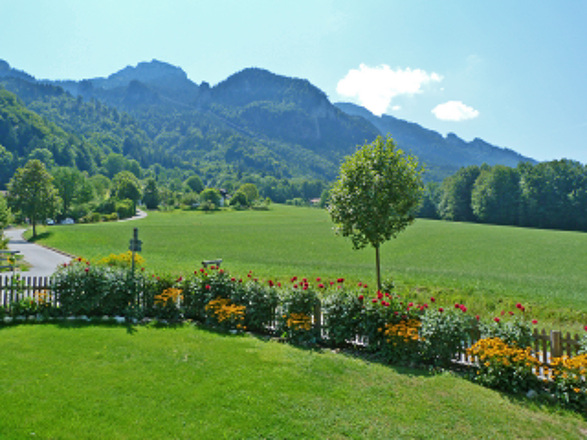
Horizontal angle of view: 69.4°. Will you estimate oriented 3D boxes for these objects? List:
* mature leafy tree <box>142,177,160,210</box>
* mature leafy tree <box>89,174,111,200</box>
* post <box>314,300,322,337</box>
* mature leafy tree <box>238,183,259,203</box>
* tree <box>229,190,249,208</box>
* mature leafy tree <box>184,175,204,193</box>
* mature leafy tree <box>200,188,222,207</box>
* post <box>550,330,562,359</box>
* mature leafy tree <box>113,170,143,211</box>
[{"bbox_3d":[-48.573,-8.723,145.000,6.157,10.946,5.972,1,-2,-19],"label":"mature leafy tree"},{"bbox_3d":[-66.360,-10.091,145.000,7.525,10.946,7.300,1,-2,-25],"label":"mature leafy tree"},{"bbox_3d":[0.590,2.359,10.000,0.140,0.920,0.140,-1,-2,20],"label":"post"},{"bbox_3d":[-21.231,-12.267,200.000,9.436,10.852,9.153,0,-2,-6],"label":"mature leafy tree"},{"bbox_3d":[-24.003,-8.947,185.000,8.728,7.856,8.467,0,-2,-7],"label":"tree"},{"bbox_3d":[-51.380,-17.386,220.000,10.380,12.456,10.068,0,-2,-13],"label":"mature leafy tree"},{"bbox_3d":[-34.820,-9.130,180.000,9.342,8.493,9.062,0,-2,-11],"label":"mature leafy tree"},{"bbox_3d":[4.839,2.502,7.800,0.140,0.920,0.140,-1,-2,38],"label":"post"},{"bbox_3d":[-54.041,-9.115,138.000,9.766,13.999,9.473,1,-2,-21],"label":"mature leafy tree"}]

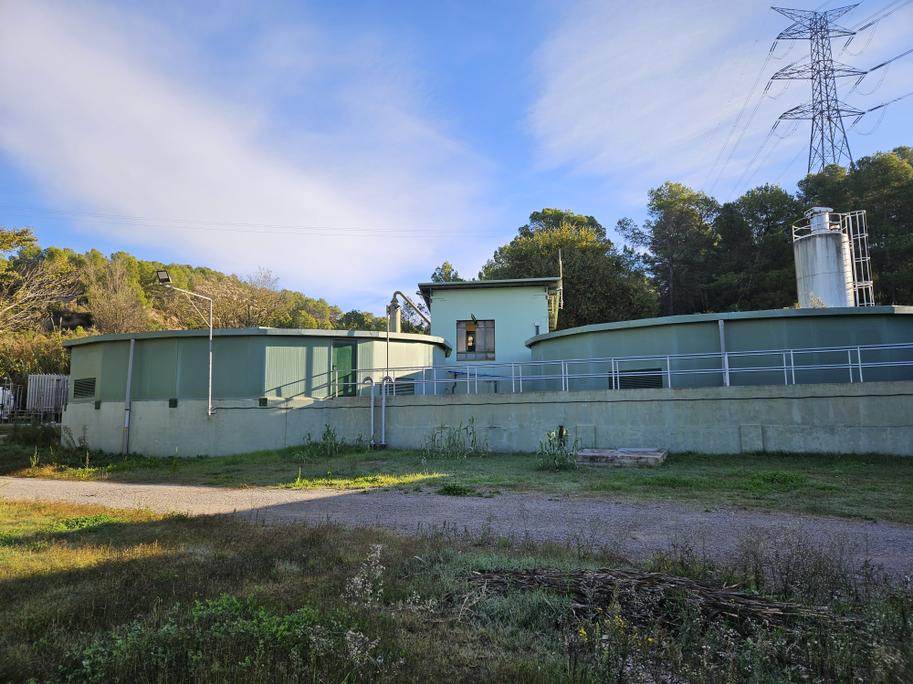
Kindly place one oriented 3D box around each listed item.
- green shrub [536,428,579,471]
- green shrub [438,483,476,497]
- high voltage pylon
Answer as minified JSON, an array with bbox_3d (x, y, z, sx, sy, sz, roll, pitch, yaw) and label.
[{"bbox_3d":[2.804,3.062,17.337,1.100,1.130,0.900,-1,-7,0],"label":"green shrub"},{"bbox_3d":[-0.001,2.986,12.360,0.780,0.240,0.600,-1,-7,0],"label":"green shrub"},{"bbox_3d":[65.061,-42.183,106.319,16.200,37.000,6.800,-1,-7,6],"label":"high voltage pylon"}]

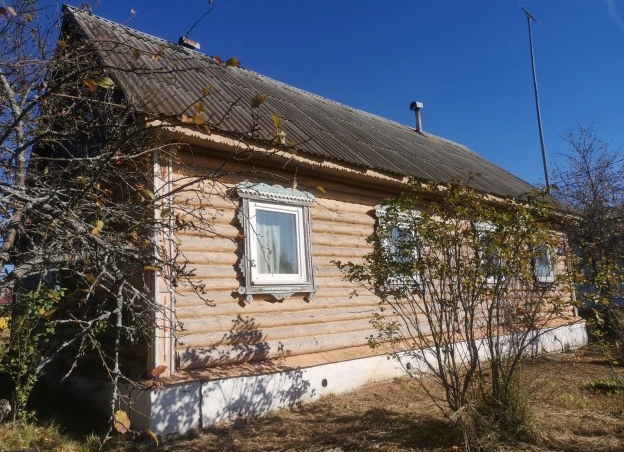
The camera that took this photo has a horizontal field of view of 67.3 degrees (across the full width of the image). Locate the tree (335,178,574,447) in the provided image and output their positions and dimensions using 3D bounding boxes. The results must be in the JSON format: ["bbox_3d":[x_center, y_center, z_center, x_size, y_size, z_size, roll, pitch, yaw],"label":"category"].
[{"bbox_3d":[1.619,0.898,5.295,2.450,2.550,2.150,-6,-11,16],"label":"tree"}]

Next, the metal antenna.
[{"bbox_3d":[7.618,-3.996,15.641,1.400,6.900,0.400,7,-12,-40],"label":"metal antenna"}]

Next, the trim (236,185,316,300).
[{"bbox_3d":[-0.498,0.255,7.143,1.500,1.750,0.140,6,-14,-40],"label":"trim"}]

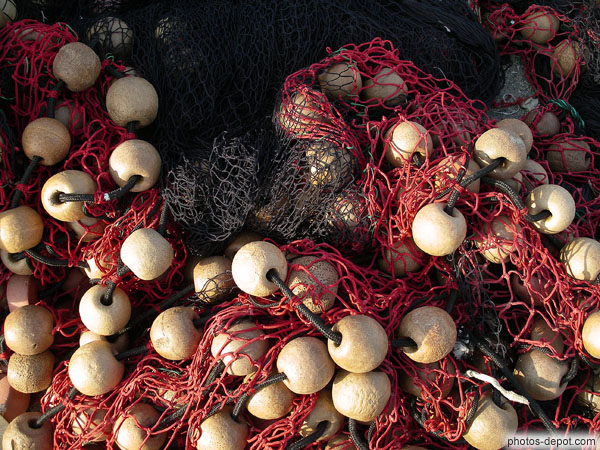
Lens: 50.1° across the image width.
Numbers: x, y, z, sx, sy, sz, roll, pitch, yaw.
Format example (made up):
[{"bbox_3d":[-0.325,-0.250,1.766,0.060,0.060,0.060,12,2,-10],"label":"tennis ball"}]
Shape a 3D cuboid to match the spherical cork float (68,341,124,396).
[{"bbox_3d":[-0.365,0.258,1.151,0.100,0.097,0.100,0,53,0],"label":"spherical cork float"}]

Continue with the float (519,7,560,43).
[{"bbox_3d":[0.645,-0.530,1.720,0.105,0.098,0.102,0,45,0],"label":"float"}]

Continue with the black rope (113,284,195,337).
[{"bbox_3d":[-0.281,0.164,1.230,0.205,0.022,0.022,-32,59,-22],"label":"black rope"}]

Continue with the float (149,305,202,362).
[{"bbox_3d":[-0.243,0.214,1.263,0.103,0.105,0.105,0,42,0],"label":"float"}]

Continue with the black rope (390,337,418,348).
[{"bbox_3d":[0.199,0.224,1.220,0.055,0.020,0.025,0,45,0],"label":"black rope"}]

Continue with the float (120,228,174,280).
[{"bbox_3d":[-0.311,0.060,1.310,0.108,0.106,0.108,0,45,0],"label":"float"}]

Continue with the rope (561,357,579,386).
[{"bbox_3d":[0.504,0.274,1.200,0.026,0.026,0.068,13,54,10],"label":"rope"}]

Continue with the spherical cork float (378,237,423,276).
[{"bbox_3d":[0.247,0.079,1.560,0.104,0.104,0.104,0,45,0],"label":"spherical cork float"}]

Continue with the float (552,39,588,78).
[{"bbox_3d":[0.676,-0.416,1.603,0.097,0.094,0.097,0,53,0],"label":"float"}]

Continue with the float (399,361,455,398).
[{"bbox_3d":[0.236,0.271,1.188,0.100,0.097,0.100,0,53,0],"label":"float"}]

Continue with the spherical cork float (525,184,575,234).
[{"bbox_3d":[0.497,-0.031,1.270,0.100,0.097,0.100,0,53,0],"label":"spherical cork float"}]

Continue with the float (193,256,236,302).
[{"bbox_3d":[-0.180,0.118,1.390,0.100,0.100,0.100,0,42,0],"label":"float"}]

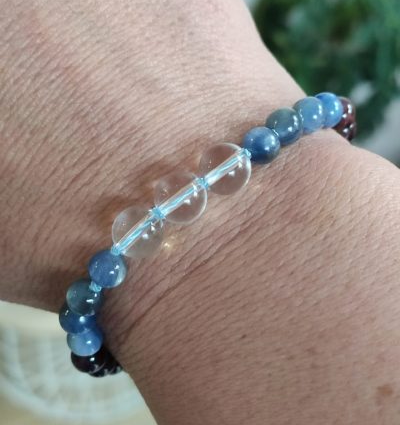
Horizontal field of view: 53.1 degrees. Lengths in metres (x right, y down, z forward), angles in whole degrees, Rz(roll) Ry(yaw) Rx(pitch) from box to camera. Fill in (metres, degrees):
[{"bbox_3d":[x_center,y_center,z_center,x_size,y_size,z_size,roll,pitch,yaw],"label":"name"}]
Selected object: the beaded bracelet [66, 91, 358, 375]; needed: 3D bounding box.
[{"bbox_3d":[0.004,0.005,0.080,0.072,0.054,0.011,-38,61,-13],"label":"beaded bracelet"}]

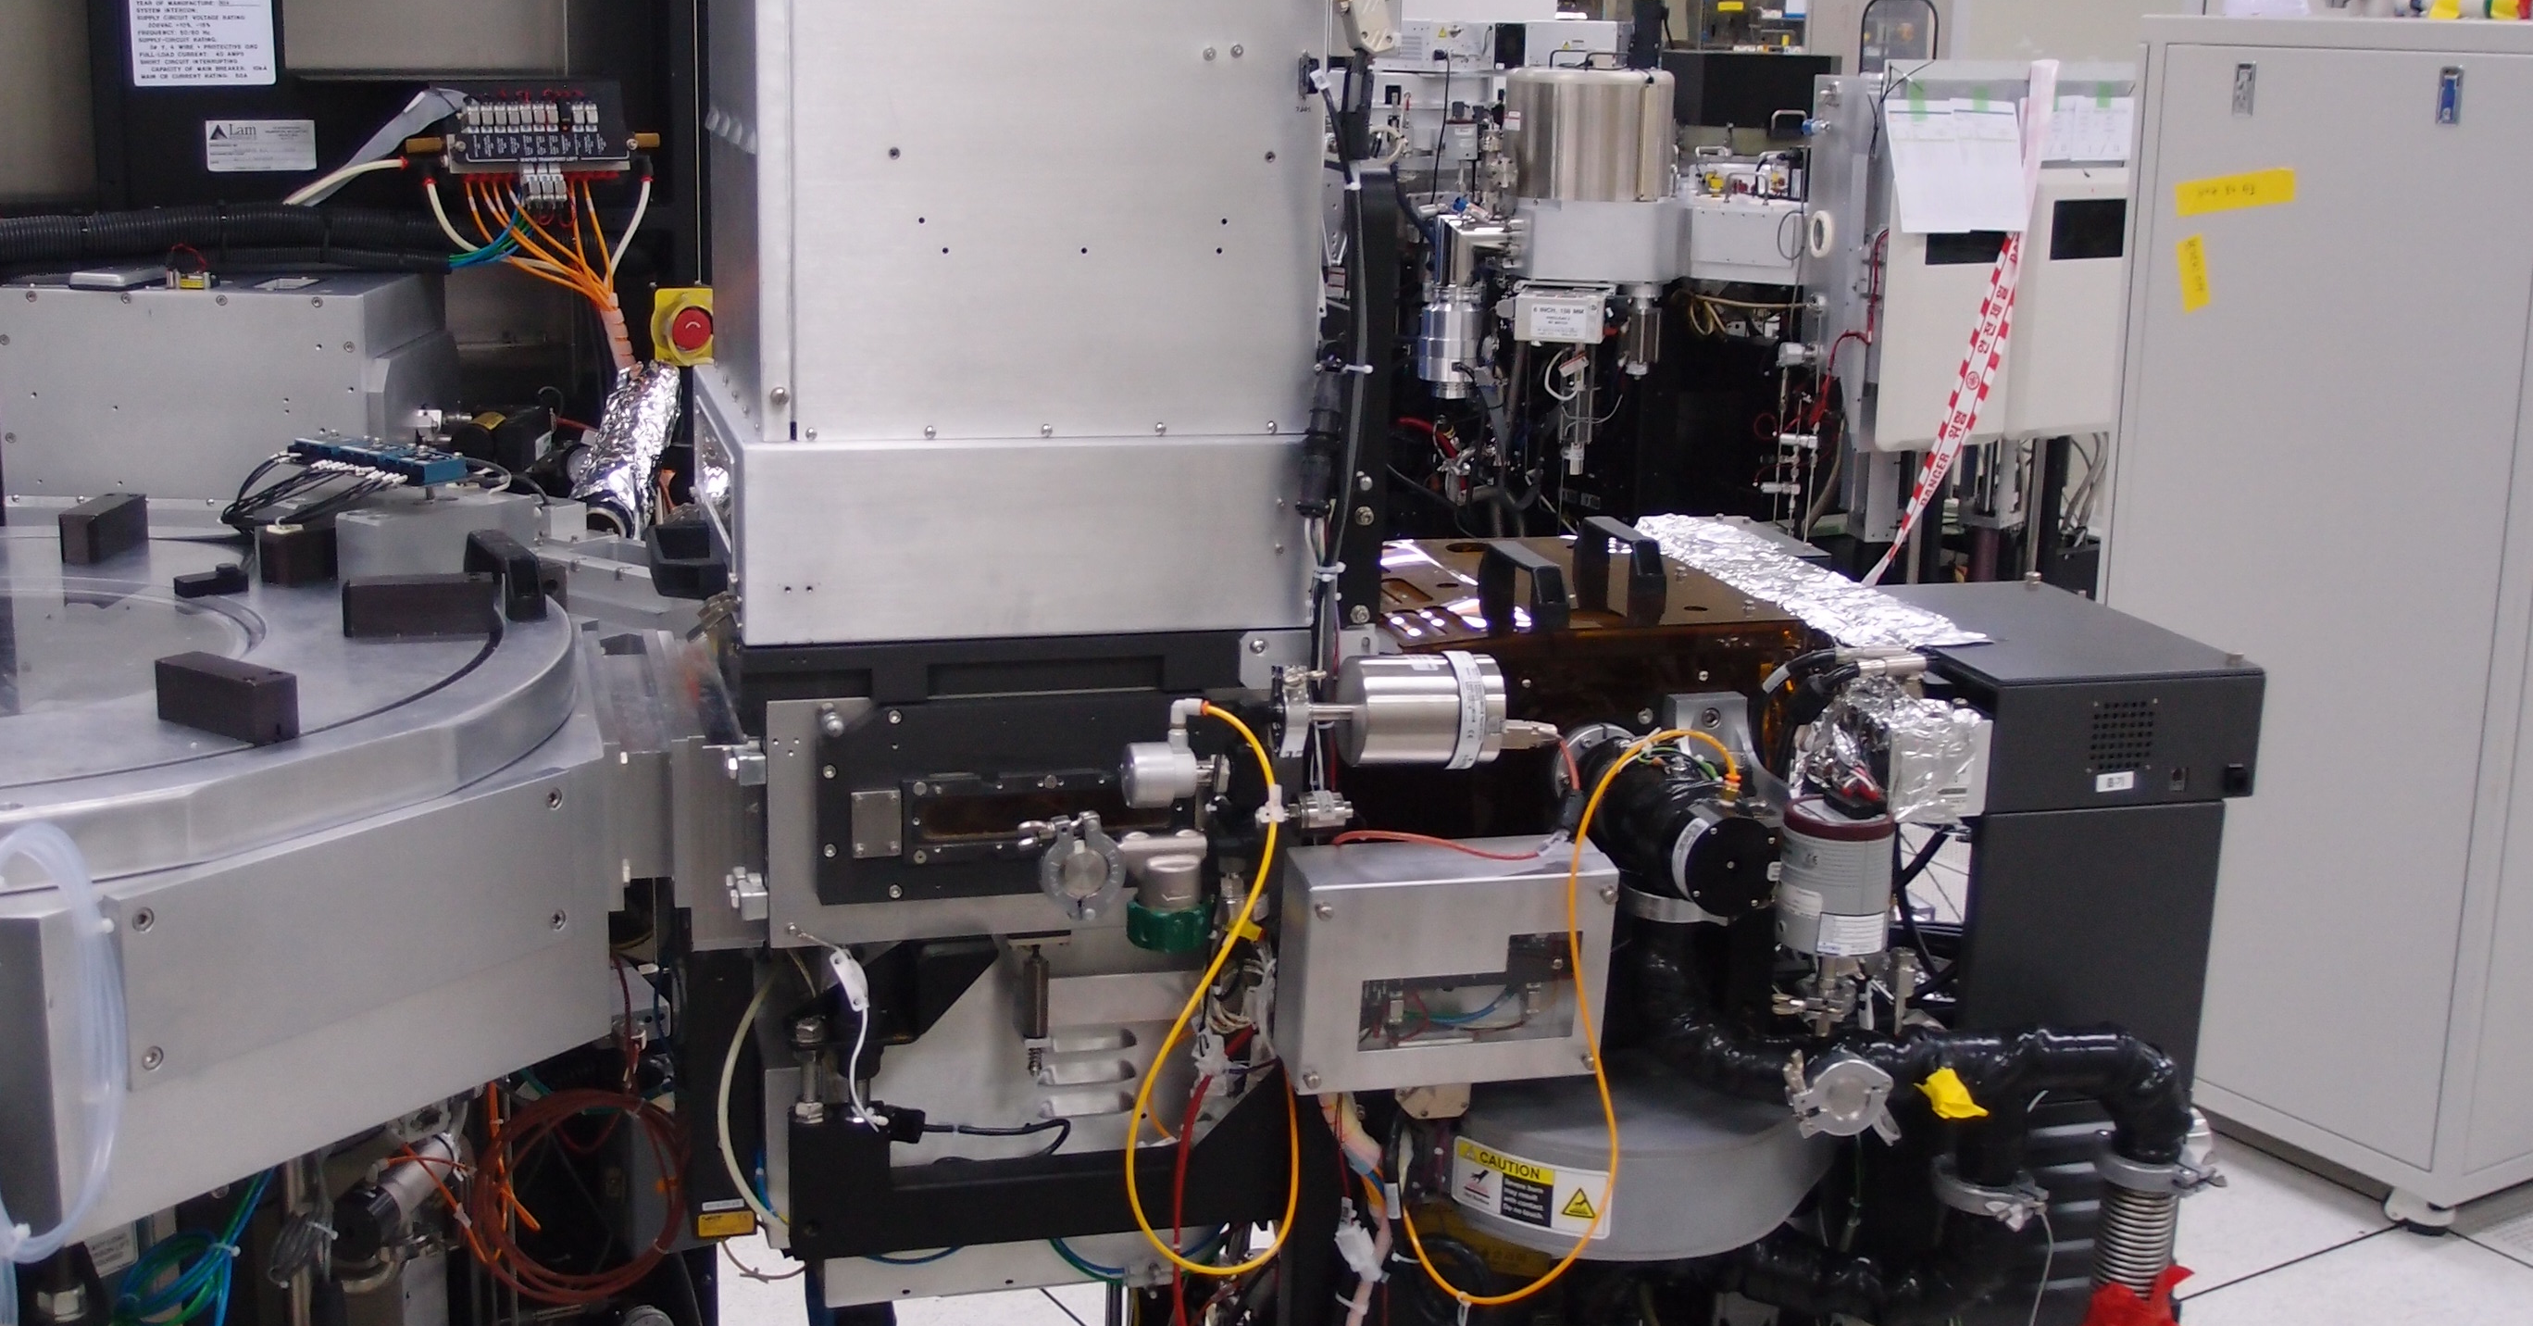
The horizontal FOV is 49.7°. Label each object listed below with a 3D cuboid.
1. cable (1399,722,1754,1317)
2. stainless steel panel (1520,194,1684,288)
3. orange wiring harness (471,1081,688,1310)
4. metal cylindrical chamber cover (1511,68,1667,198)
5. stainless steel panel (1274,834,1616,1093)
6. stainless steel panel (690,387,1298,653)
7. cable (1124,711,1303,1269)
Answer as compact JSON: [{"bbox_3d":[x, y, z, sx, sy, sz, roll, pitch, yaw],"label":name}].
[{"bbox_3d":[0.208,0.246,1.908,0.230,0.400,0.130,-2,14,-15],"label":"cable"},{"bbox_3d":[0.773,-0.966,6.250,0.390,0.205,0.250,0,14,-5],"label":"stainless steel panel"},{"bbox_3d":[-0.550,0.426,2.178,0.168,0.168,0.070,-2,14,-15],"label":"orange wiring harness"},{"bbox_3d":[0.725,-1.175,6.100,0.360,0.286,0.360,1,13,0],"label":"metal cylindrical chamber cover"},{"bbox_3d":[0.121,0.211,1.927,0.221,0.148,0.090,-2,14,-15],"label":"stainless steel panel"},{"bbox_3d":[-0.204,-0.127,2.055,0.400,0.142,0.360,-2,14,-15],"label":"stainless steel panel"},{"bbox_3d":[-0.039,0.232,1.906,0.120,0.400,0.090,-2,14,-15],"label":"cable"}]

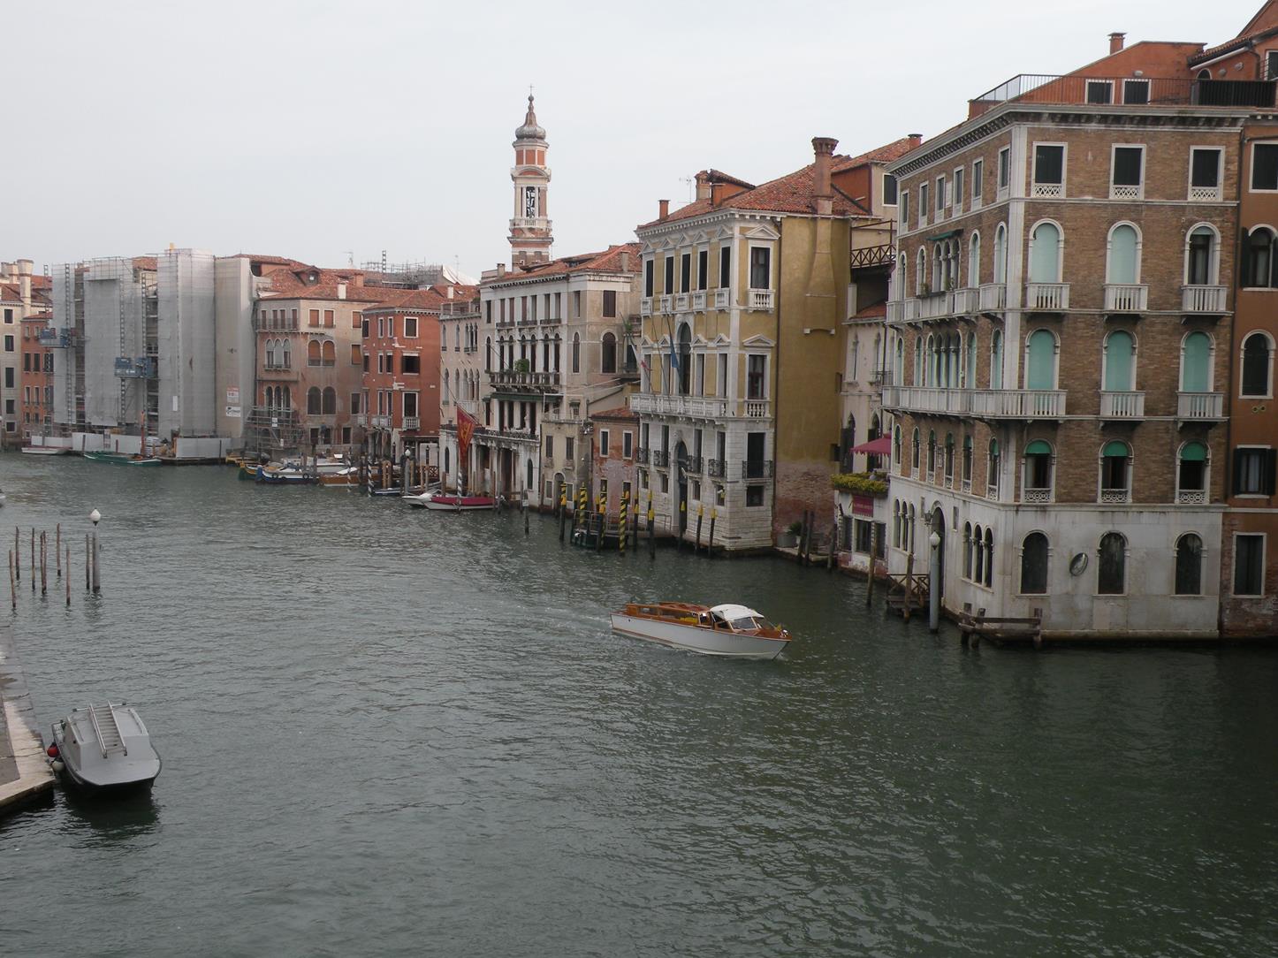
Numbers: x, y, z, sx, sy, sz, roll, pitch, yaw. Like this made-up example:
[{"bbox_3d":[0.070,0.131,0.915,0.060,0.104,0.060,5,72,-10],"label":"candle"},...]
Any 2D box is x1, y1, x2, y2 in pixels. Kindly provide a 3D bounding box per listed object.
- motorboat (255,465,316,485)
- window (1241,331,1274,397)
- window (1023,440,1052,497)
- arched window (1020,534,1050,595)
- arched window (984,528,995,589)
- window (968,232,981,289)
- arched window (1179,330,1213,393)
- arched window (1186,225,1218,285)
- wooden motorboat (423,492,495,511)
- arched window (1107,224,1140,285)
[{"bbox_3d":[-31.978,-0.343,140.533,6.000,1.600,1.900,0,4,-12],"label":"motorboat"},{"bbox_3d":[23.425,-4.358,58.905,1.282,2.451,0.250,1,4,-3],"label":"window"},{"bbox_3d":[15.079,-0.384,58.690,1.113,2.228,0.250,1,4,-3],"label":"window"},{"bbox_3d":[14.993,3.192,58.944,1.118,2.362,0.250,1,4,-3],"label":"arched window"},{"bbox_3d":[13.997,3.104,61.583,0.300,2.275,0.917,1,4,-5],"label":"arched window"},{"bbox_3d":[13.919,-8.861,63.909,0.300,2.557,1.375,1,4,-5],"label":"window"},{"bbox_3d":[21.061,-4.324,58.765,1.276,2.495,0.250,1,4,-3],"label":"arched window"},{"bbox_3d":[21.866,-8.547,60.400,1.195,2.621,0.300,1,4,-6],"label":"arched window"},{"bbox_3d":[-13.728,1.689,118.965,5.700,1.300,1.900,-1,4,-30],"label":"wooden motorboat"},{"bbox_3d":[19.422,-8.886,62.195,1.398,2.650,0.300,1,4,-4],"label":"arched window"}]

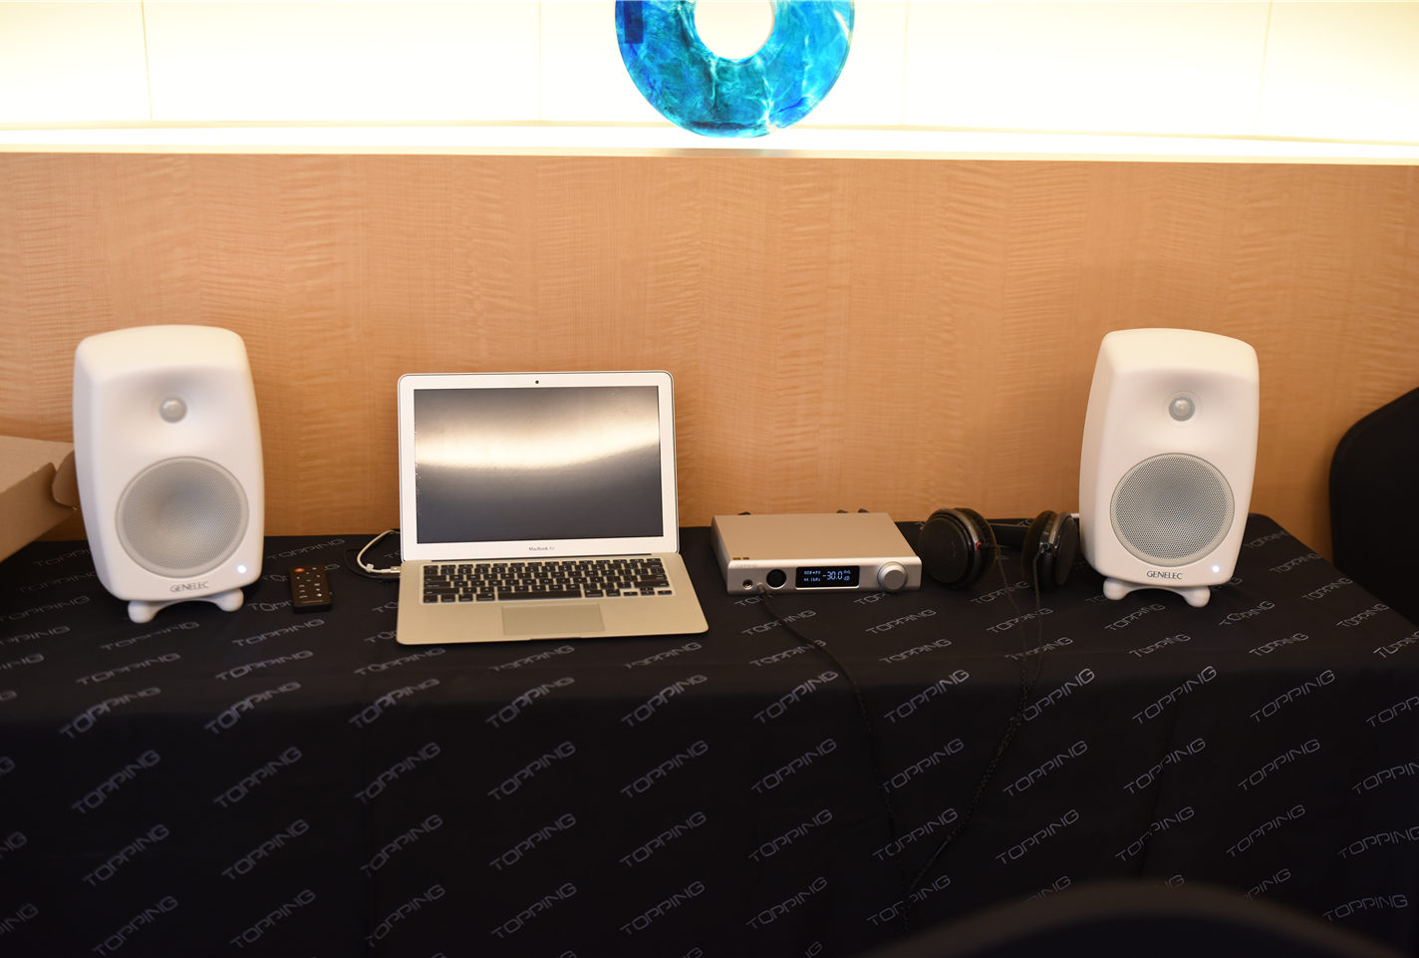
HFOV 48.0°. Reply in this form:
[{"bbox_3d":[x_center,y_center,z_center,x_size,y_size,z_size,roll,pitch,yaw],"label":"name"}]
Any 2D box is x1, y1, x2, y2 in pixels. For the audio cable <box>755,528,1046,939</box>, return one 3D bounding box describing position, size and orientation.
[{"bbox_3d":[0.217,0.294,1.731,0.330,0.360,0.335,0,14,-4],"label":"audio cable"}]

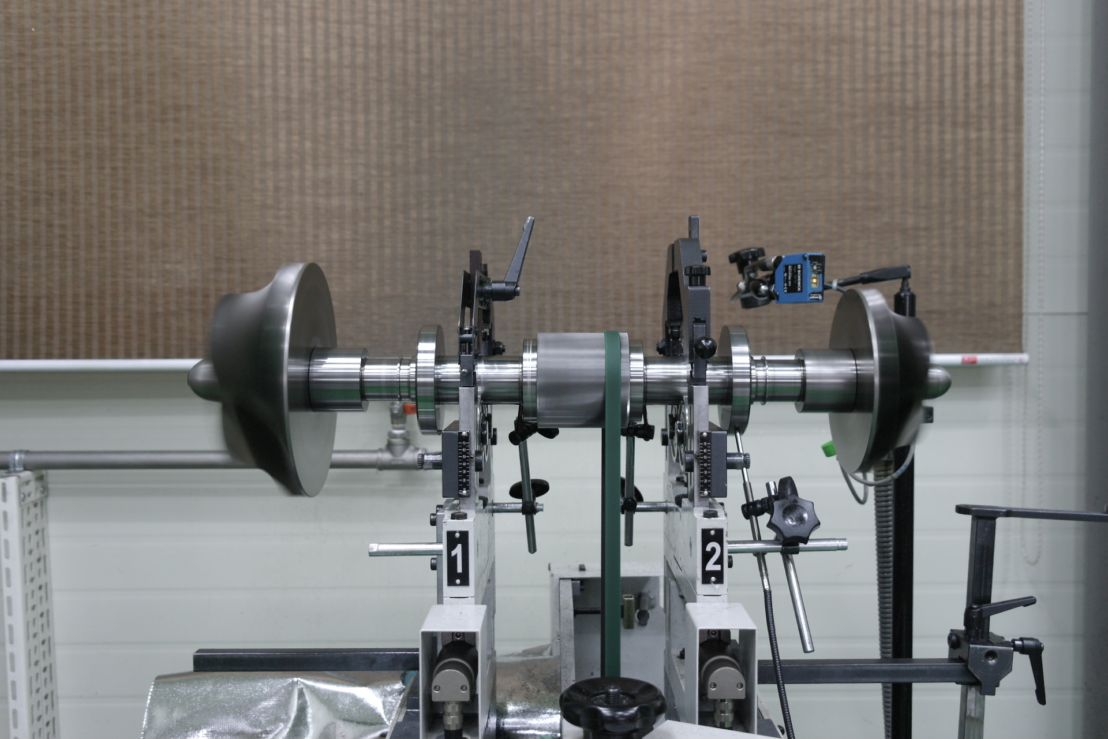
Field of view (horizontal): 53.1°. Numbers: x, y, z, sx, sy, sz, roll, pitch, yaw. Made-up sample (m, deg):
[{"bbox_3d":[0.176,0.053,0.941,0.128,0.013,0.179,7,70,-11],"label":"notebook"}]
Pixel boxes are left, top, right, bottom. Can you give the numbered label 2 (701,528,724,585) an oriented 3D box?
[{"bbox_3d":[0.143,0.169,1.002,0.020,0.050,0.002,0,2,0],"label":"numbered label 2"}]

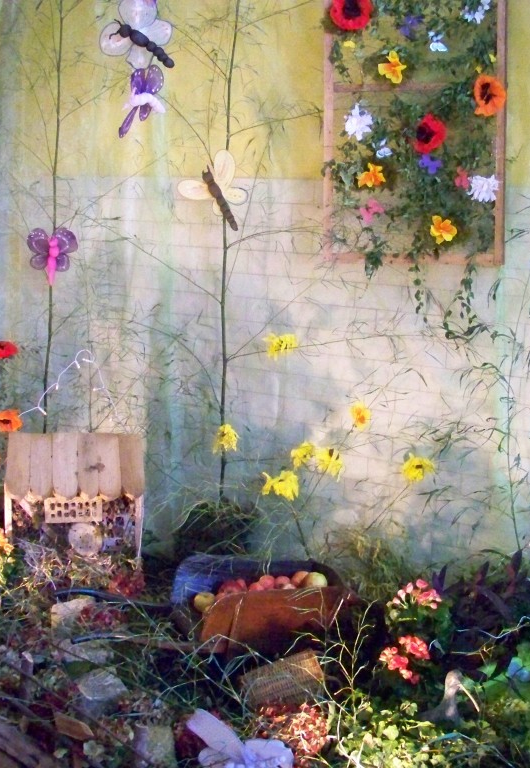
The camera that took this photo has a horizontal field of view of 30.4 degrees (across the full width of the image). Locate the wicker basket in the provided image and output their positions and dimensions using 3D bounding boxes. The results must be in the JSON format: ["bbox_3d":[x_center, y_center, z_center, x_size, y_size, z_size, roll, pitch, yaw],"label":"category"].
[{"bbox_3d":[0.058,0.929,3.050,0.250,0.130,0.160,-4,13,-27],"label":"wicker basket"}]

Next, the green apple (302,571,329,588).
[{"bbox_3d":[0.178,0.693,3.400,0.077,0.070,0.077,2,11,0],"label":"green apple"}]

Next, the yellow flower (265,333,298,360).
[{"bbox_3d":[0.062,-0.140,3.650,0.118,0.100,0.085,1,5,0],"label":"yellow flower"}]

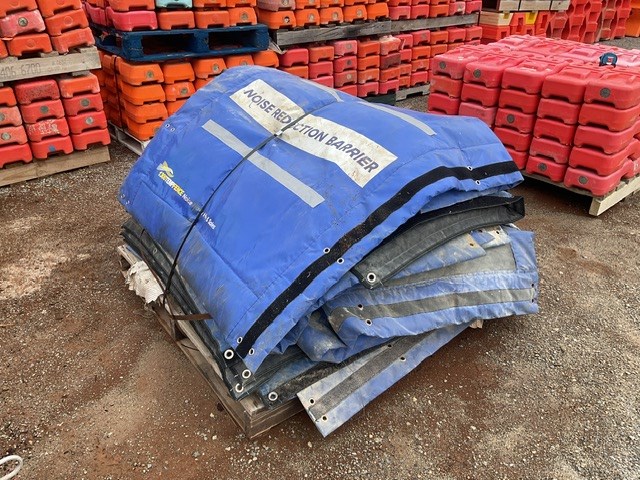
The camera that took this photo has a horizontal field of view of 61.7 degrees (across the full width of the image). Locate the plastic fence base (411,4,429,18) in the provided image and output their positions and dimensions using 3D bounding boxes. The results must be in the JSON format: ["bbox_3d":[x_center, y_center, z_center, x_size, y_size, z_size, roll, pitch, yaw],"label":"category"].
[{"bbox_3d":[0.710,-2.155,4.987,0.238,0.124,0.600,-21,35,-32],"label":"plastic fence base"}]

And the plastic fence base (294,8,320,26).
[{"bbox_3d":[-0.251,-1.868,4.419,0.232,0.127,0.580,-18,35,-29],"label":"plastic fence base"}]

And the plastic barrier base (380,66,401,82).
[{"bbox_3d":[0.409,-1.493,4.660,0.230,0.120,0.580,-19,33,-31],"label":"plastic barrier base"}]

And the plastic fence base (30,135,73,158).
[{"bbox_3d":[-1.900,-0.710,3.626,0.238,0.124,0.600,-22,36,-34],"label":"plastic fence base"}]

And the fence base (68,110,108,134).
[{"bbox_3d":[-1.640,-0.868,3.604,0.229,0.124,0.580,-20,36,-31],"label":"fence base"}]

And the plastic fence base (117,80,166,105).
[{"bbox_3d":[-1.323,-1.108,3.827,0.232,0.127,0.580,-19,35,-30],"label":"plastic fence base"}]

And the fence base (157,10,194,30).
[{"bbox_3d":[-1.069,-1.520,3.609,0.230,0.120,0.580,-17,33,-29],"label":"fence base"}]

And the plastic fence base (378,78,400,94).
[{"bbox_3d":[0.409,-1.401,4.711,0.230,0.120,0.580,-19,33,-31],"label":"plastic fence base"}]

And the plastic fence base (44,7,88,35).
[{"bbox_3d":[-1.676,-1.397,3.329,0.229,0.124,0.580,-26,39,-37],"label":"plastic fence base"}]

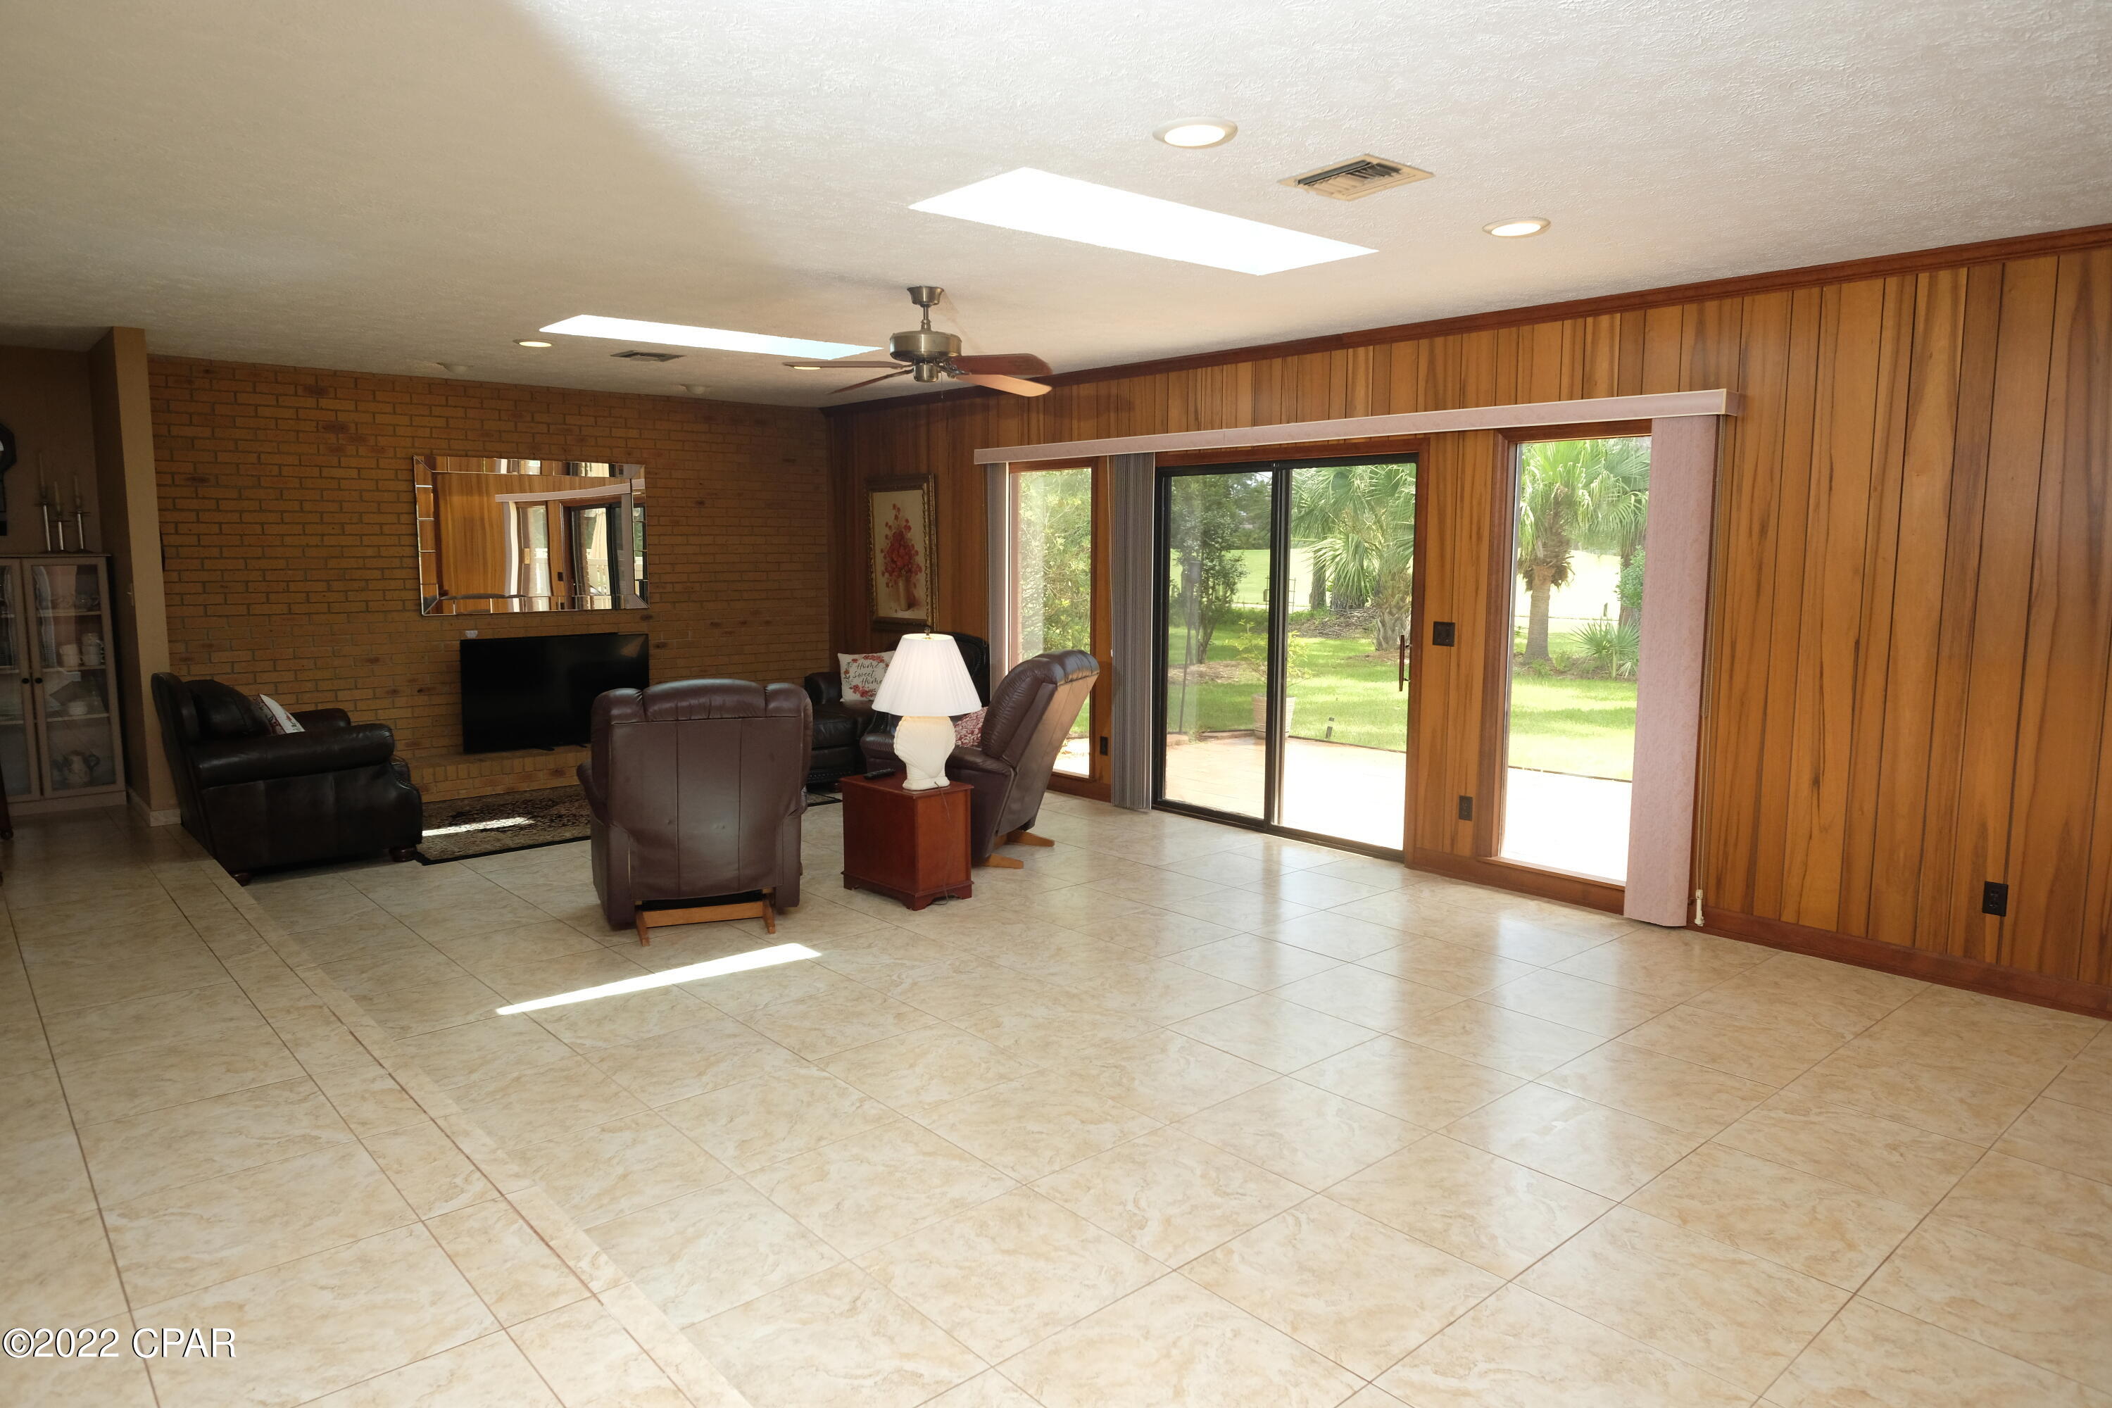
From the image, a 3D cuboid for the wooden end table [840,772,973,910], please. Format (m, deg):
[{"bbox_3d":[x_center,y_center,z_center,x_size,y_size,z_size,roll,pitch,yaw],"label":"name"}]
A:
[{"bbox_3d":[-0.671,0.605,5.604,0.330,0.515,0.560,-6,9,-41],"label":"wooden end table"}]

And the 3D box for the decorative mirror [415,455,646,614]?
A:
[{"bbox_3d":[-3.546,-1.146,8.475,1.520,1.040,0.050,-6,9,-41],"label":"decorative mirror"}]

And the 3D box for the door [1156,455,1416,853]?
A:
[{"bbox_3d":[1.196,-0.293,6.722,0.120,2.030,1.760,-6,9,-41],"label":"door"}]

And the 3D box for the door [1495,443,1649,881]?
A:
[{"bbox_3d":[2.276,-0.194,5.384,0.090,1.920,0.720,-6,9,-41],"label":"door"}]

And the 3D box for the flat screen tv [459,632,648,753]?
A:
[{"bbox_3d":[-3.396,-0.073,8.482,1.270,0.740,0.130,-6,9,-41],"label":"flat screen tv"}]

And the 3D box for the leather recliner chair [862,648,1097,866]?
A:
[{"bbox_3d":[-0.377,0.234,6.468,1.000,1.050,0.860,2,7,19],"label":"leather recliner chair"}]

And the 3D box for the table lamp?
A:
[{"bbox_3d":[-0.584,0.021,5.458,0.485,0.700,0.485,0,7,0],"label":"table lamp"}]

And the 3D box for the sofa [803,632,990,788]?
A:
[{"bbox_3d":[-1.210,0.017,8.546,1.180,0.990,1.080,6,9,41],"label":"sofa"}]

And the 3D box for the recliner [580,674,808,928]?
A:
[{"bbox_3d":[-1.595,0.375,5.318,0.860,1.040,0.980,-3,8,-26],"label":"recliner"}]

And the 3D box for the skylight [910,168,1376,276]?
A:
[{"bbox_3d":[0.368,-1.699,4.347,1.640,0.080,0.570,-6,9,-41],"label":"skylight"}]

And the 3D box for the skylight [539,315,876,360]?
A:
[{"bbox_3d":[-1.793,-1.962,6.551,1.610,0.080,0.550,-6,9,-41],"label":"skylight"}]

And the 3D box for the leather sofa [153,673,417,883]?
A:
[{"bbox_3d":[-3.918,0.307,6.300,1.020,0.940,1.140,-6,9,-41],"label":"leather sofa"}]

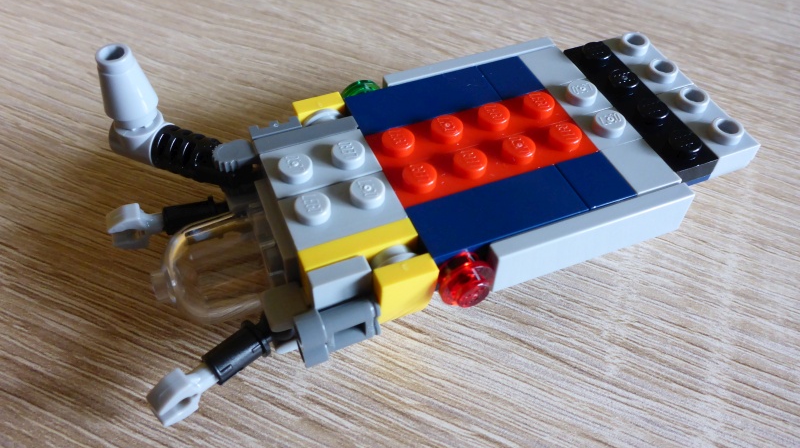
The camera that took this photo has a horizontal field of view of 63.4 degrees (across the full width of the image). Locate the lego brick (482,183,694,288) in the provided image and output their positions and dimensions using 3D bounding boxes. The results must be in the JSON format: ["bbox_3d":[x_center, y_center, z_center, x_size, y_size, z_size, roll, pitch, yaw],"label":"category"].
[{"bbox_3d":[0.027,0.002,0.093,0.032,0.008,0.003,-17,53,-14],"label":"lego brick"}]

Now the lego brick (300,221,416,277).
[{"bbox_3d":[-0.005,0.005,0.089,0.016,0.008,0.003,-17,53,-16],"label":"lego brick"}]

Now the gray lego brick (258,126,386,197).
[{"bbox_3d":[-0.012,-0.008,0.096,0.016,0.007,0.010,-17,53,-16],"label":"gray lego brick"}]

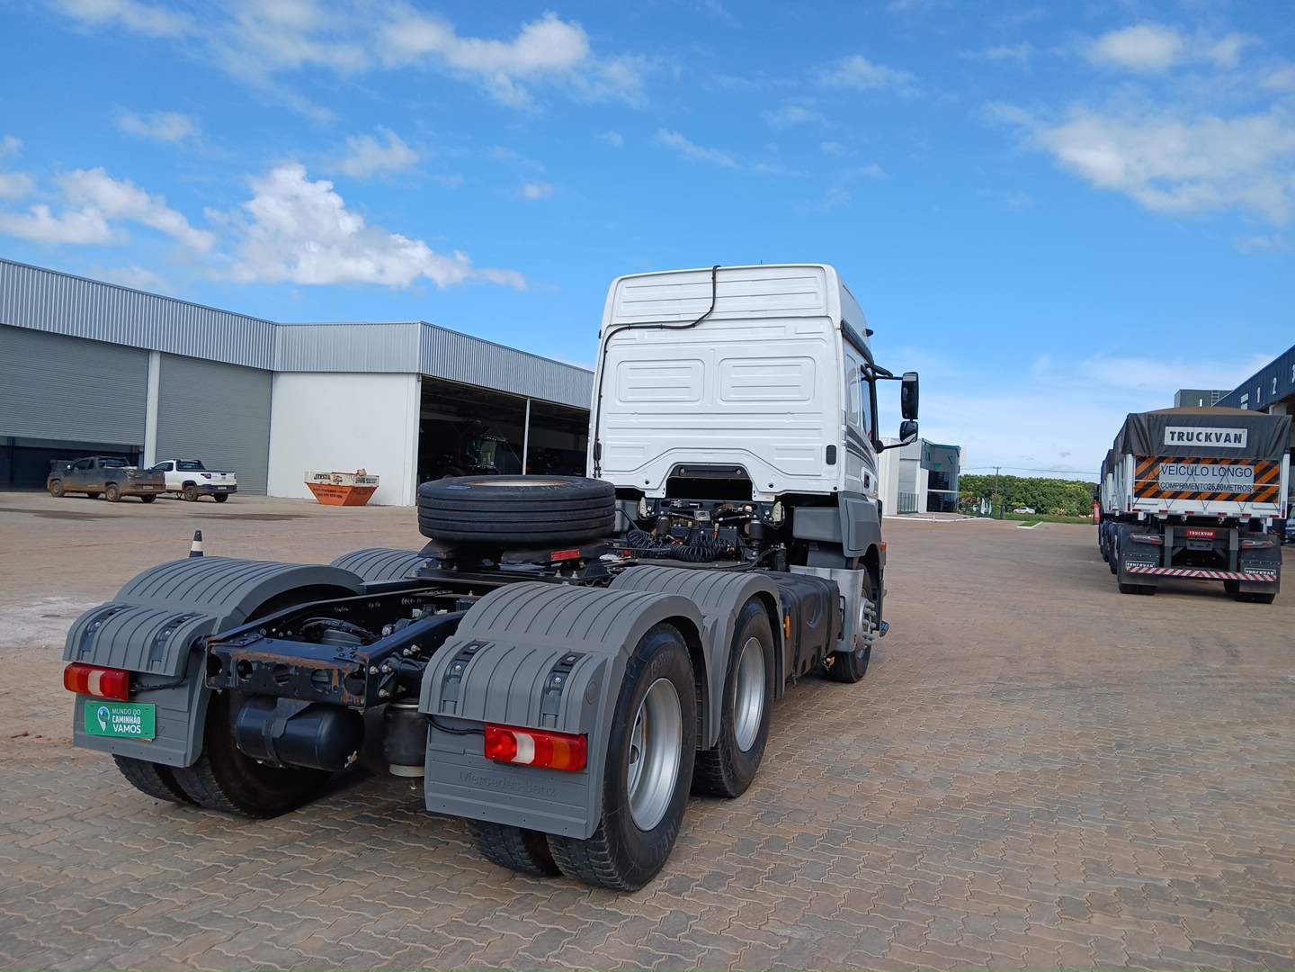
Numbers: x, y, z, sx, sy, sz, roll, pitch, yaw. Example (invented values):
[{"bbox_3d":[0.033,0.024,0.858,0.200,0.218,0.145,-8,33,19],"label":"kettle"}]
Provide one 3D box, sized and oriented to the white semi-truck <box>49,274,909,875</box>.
[{"bbox_3d":[-0.014,-0.157,6.887,2.680,3.520,6.940,2,0,22],"label":"white semi-truck"}]

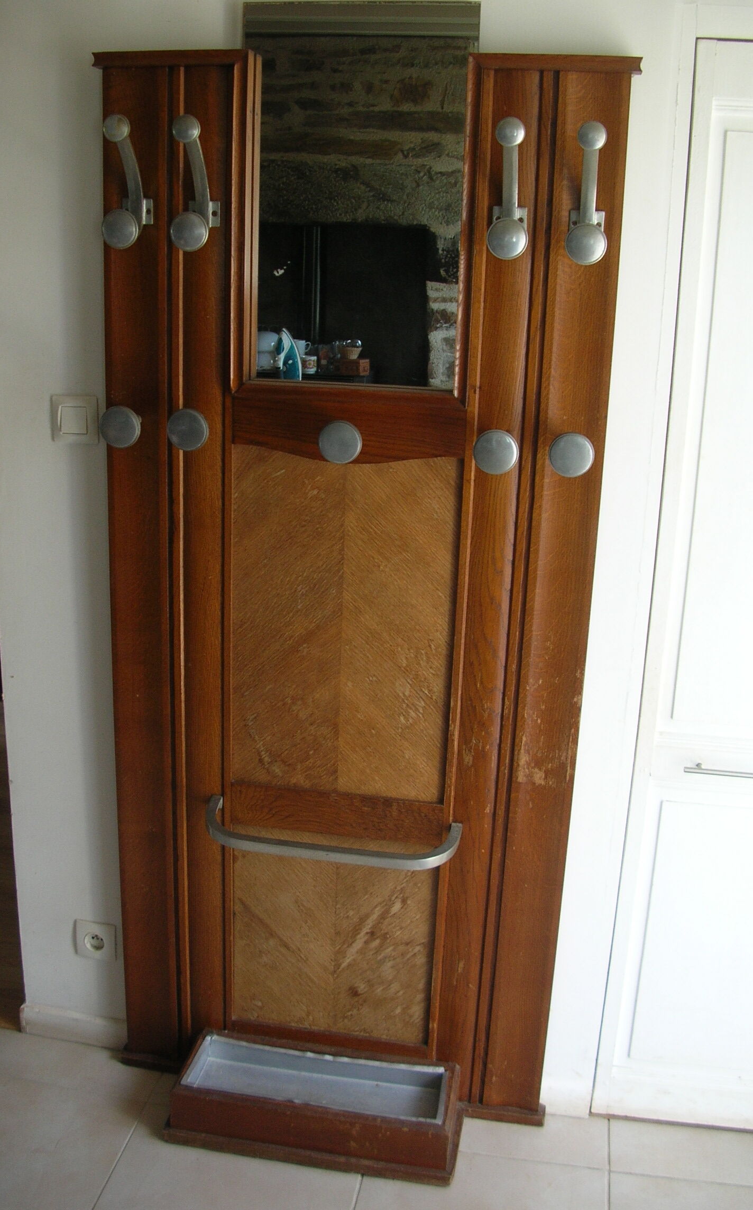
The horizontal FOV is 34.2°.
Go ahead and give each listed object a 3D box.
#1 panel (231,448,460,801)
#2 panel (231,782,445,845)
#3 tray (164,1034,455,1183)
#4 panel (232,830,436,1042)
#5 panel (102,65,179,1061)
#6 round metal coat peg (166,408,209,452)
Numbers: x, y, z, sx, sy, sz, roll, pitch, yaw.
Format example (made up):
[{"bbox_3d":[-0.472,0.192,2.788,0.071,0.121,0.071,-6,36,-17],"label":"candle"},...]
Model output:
[{"bbox_3d":[-0.059,0.039,2.144,0.396,0.629,0.015,5,17,9],"label":"panel"},{"bbox_3d":[-0.071,0.382,2.242,0.396,0.085,0.019,5,17,9],"label":"panel"},{"bbox_3d":[-0.110,0.933,2.292,0.530,0.103,0.206,5,17,9],"label":"tray"},{"bbox_3d":[-0.080,0.626,2.318,0.394,0.422,0.015,5,17,9],"label":"panel"},{"bbox_3d":[-0.412,0.023,2.204,0.105,1.828,0.024,5,17,9],"label":"panel"},{"bbox_3d":[-0.309,-0.295,2.046,0.069,0.069,0.050,5,17,9],"label":"round metal coat peg"}]

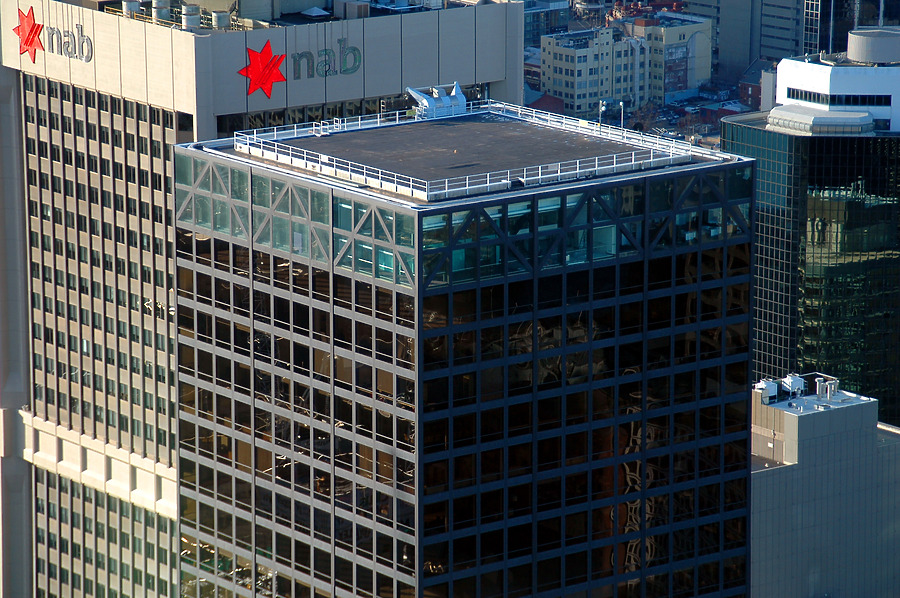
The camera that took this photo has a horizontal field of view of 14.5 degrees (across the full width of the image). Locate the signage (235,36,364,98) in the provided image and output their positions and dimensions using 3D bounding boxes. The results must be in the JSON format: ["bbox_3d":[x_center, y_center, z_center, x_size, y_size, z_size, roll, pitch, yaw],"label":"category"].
[{"bbox_3d":[-16.470,-25.810,392.500,16.900,6.650,0.400,-10,16,-36],"label":"signage"}]

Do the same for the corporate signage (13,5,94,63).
[{"bbox_3d":[-46.060,-29.980,409.200,0.400,6.650,17.400,-10,16,-36],"label":"corporate signage"}]

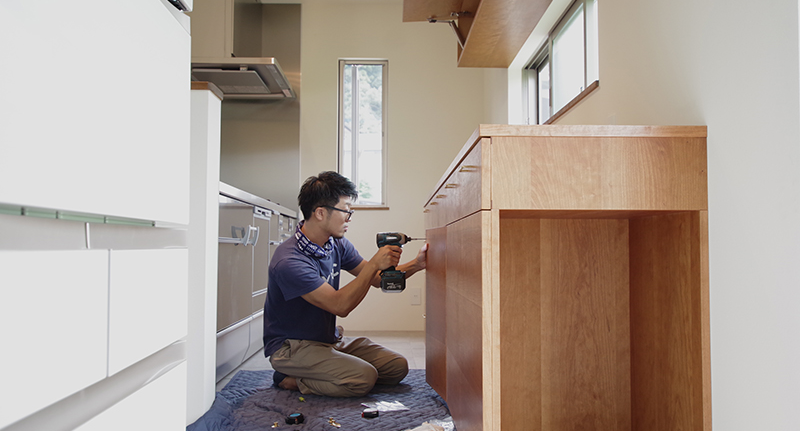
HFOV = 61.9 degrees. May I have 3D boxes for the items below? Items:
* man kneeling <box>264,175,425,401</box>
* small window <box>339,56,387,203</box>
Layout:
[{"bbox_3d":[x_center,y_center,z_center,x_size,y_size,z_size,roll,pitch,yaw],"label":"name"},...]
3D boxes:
[{"bbox_3d":[-0.222,0.280,2.840,0.700,0.920,0.460,-1,-3,25],"label":"man kneeling"},{"bbox_3d":[-0.266,-0.605,4.860,0.365,1.065,0.100,0,-3,-1],"label":"small window"}]

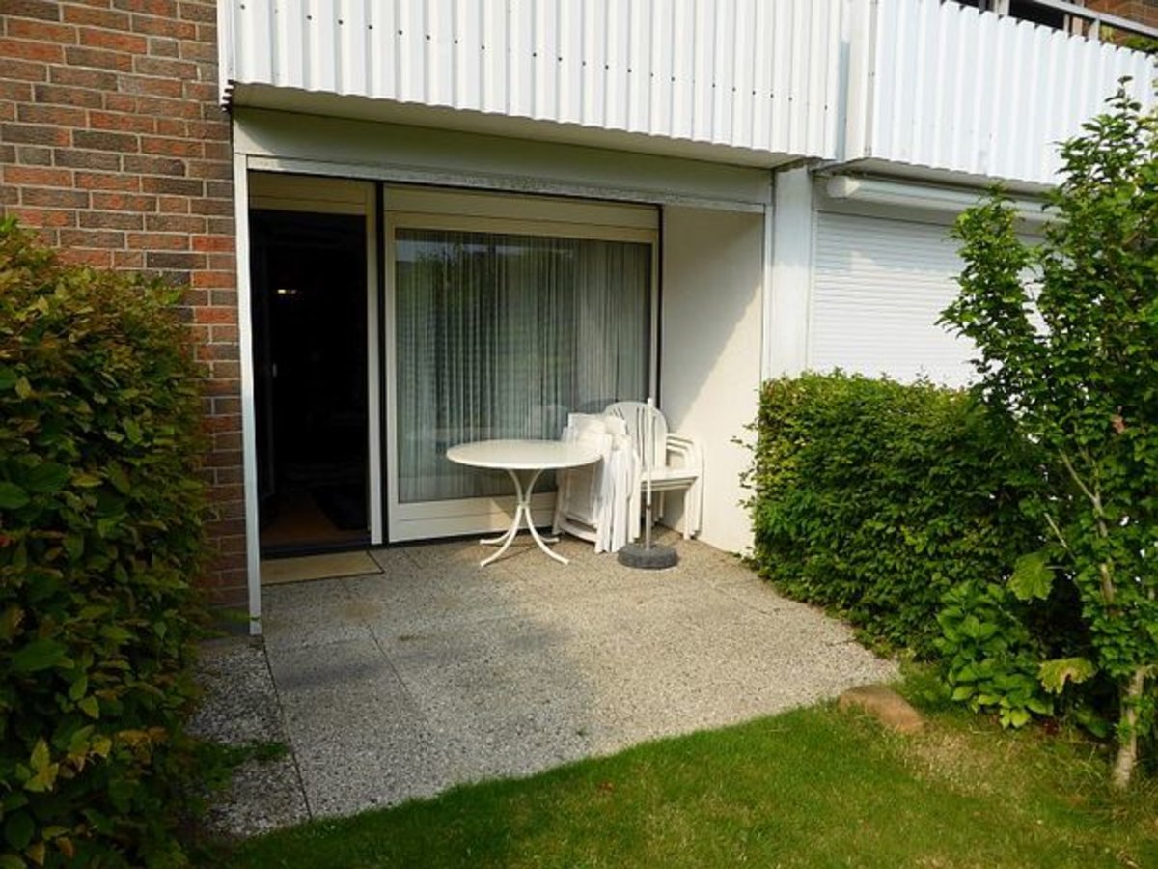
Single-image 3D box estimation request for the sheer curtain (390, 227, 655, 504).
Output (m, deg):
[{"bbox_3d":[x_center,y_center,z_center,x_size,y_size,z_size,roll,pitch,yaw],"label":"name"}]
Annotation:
[{"bbox_3d":[-0.331,-0.507,5.904,1.968,1.966,0.100,-3,7,-25],"label":"sheer curtain"}]

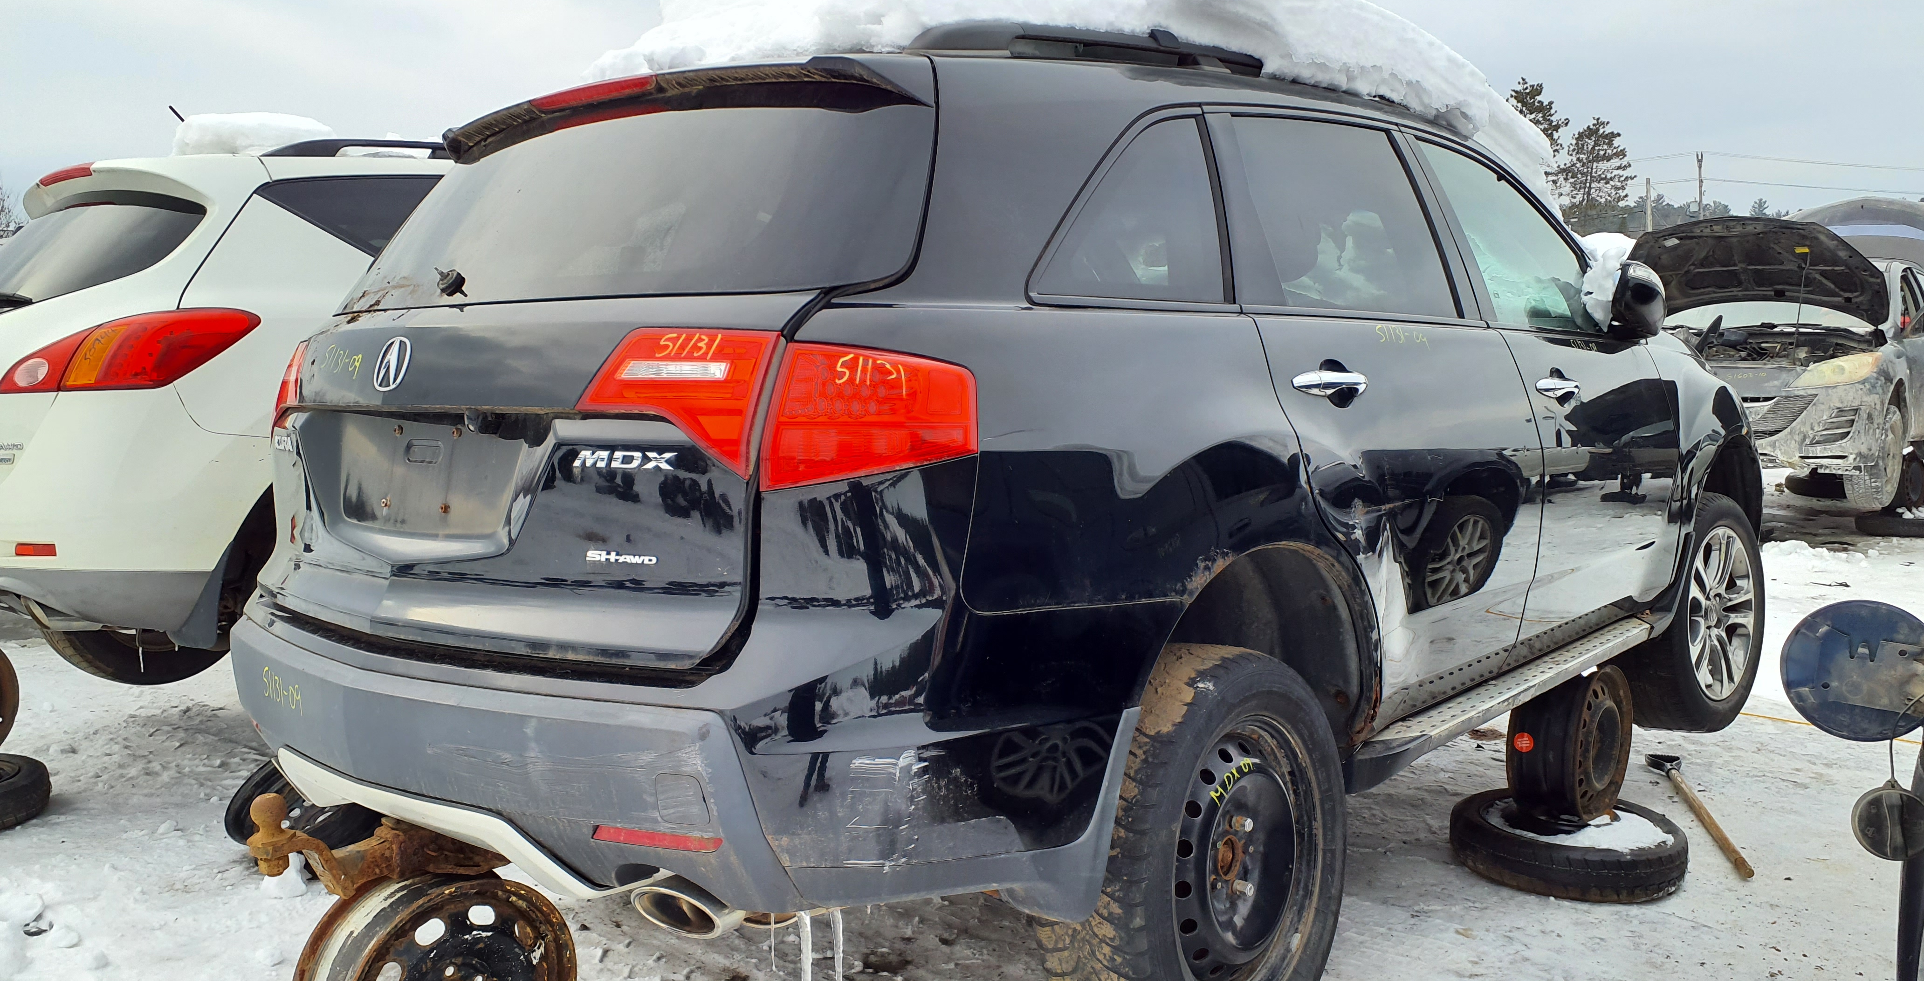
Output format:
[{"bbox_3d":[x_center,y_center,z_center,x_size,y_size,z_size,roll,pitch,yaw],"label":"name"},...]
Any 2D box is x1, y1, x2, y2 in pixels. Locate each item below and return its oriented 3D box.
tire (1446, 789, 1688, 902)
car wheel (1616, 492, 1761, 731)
[{"bbox_3d":[1.693,0.985,3.970,0.615,0.155,0.615,1,5,23],"label":"tire"},{"bbox_3d":[2.263,0.379,4.439,0.735,0.735,0.255,-5,3,-42],"label":"car wheel"}]

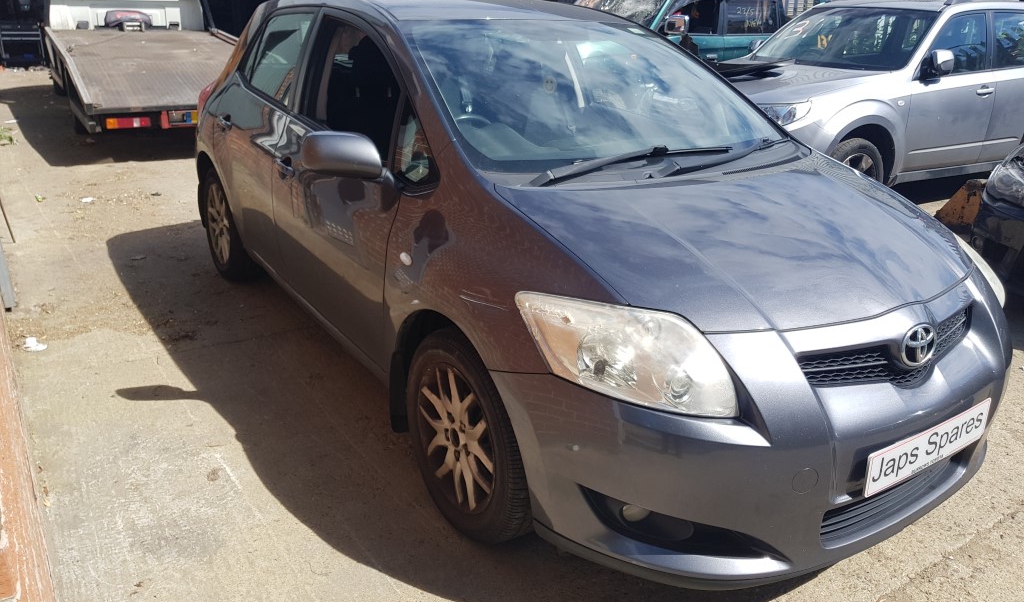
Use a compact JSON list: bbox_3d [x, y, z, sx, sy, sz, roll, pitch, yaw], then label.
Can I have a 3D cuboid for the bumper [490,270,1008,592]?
[{"bbox_3d":[0.845,0.243,2.113,1.720,0.620,0.680,-11,24,-31],"label":"bumper"}]

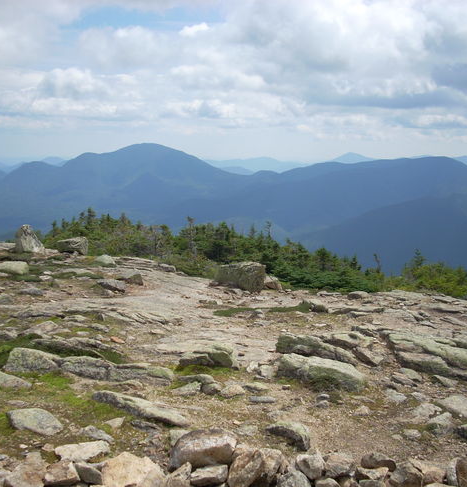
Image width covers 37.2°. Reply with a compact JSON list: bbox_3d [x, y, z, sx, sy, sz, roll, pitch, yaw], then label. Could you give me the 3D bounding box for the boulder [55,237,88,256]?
[{"bbox_3d":[-3.600,0.043,15.428,0.666,0.380,0.533,2,8,15],"label":"boulder"}]

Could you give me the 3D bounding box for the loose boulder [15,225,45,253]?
[{"bbox_3d":[-4.607,-0.114,15.677,0.675,0.624,0.506,0,8,0],"label":"loose boulder"}]

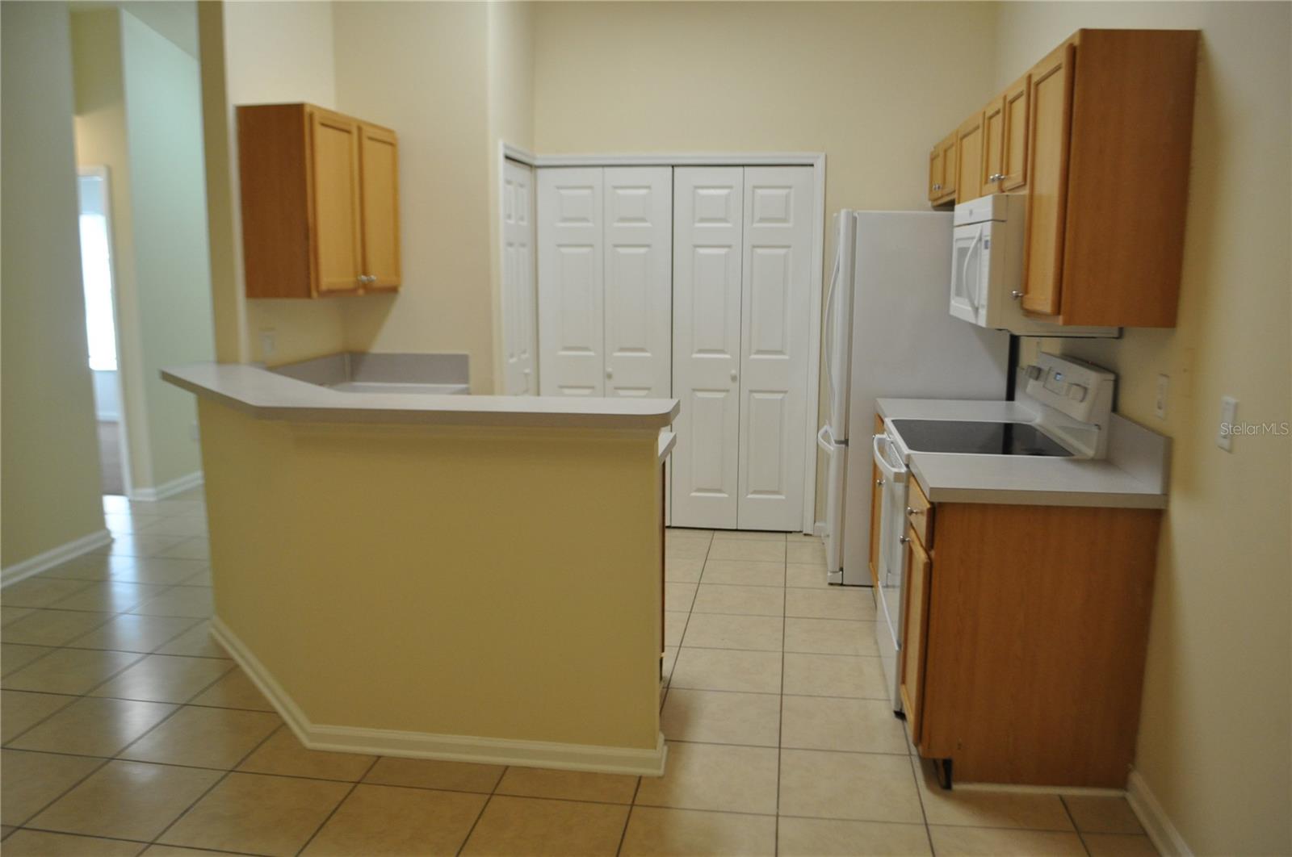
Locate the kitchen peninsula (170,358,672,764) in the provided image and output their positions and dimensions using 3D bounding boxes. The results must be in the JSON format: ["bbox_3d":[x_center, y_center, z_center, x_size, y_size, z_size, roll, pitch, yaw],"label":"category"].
[{"bbox_3d":[-0.962,0.404,3.504,2.220,1.140,1.110,1,10,9],"label":"kitchen peninsula"}]

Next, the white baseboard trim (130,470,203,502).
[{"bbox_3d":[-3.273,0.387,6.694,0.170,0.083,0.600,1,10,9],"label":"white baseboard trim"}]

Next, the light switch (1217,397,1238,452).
[{"bbox_3d":[1.349,-0.008,2.254,0.011,0.118,0.077,1,10,9],"label":"light switch"}]

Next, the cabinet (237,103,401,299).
[{"bbox_3d":[-1.475,-1.014,4.481,0.325,0.782,0.910,1,10,9],"label":"cabinet"}]

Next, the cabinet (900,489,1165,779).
[{"bbox_3d":[1.137,0.612,2.976,0.608,0.900,0.400,1,10,9],"label":"cabinet"}]

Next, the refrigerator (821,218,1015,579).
[{"bbox_3d":[1.313,-0.175,4.900,0.830,1.785,0.840,1,10,9],"label":"refrigerator"}]

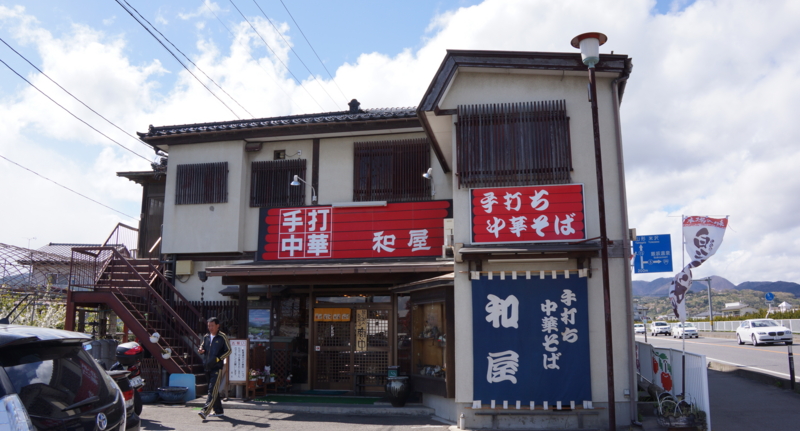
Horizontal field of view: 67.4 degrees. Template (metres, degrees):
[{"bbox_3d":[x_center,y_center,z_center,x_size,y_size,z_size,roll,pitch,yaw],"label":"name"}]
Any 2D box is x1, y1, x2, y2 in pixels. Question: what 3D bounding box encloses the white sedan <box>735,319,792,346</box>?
[{"bbox_3d":[20.428,6.571,33.800,1.900,1.480,5.070,-3,-11,16],"label":"white sedan"}]

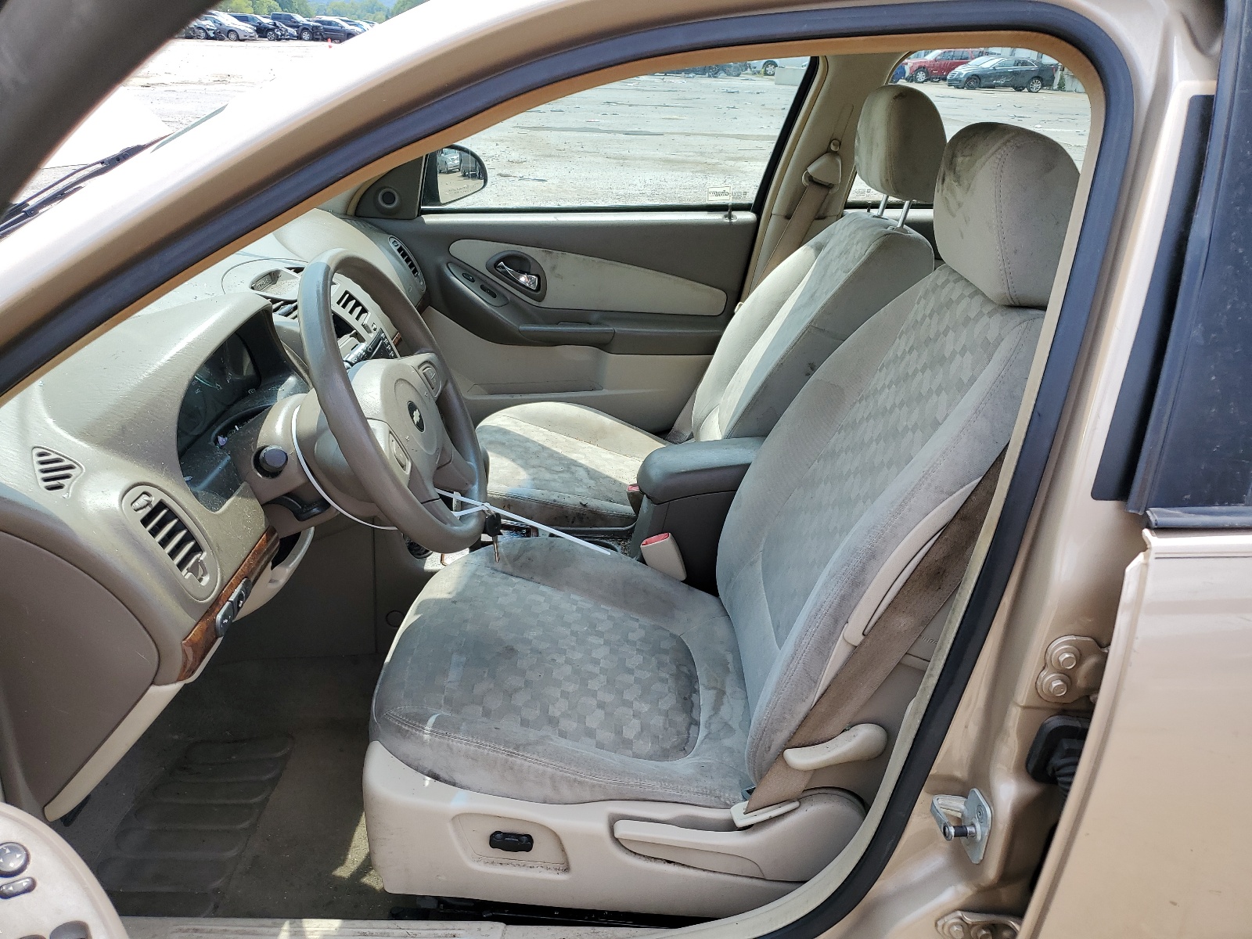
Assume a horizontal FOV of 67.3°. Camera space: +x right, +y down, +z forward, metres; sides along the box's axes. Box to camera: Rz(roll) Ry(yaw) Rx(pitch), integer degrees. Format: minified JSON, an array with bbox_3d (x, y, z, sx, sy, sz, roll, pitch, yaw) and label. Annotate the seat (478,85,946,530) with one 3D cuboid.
[{"bbox_3d":[0.141,-0.272,1.863,0.860,0.940,0.530,2,25,-2],"label":"seat"}]

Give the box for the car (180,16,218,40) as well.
[{"bbox_3d":[-27.801,-28.148,59.637,4.600,1.470,1.800,6,25,8],"label":"car"}]

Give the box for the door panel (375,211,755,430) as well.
[{"bbox_3d":[-0.174,-0.322,2.168,0.930,0.530,0.120,2,25,-2],"label":"door panel"}]

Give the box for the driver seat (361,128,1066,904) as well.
[{"bbox_3d":[0.101,0.040,1.196,0.840,0.940,0.540,2,25,-2],"label":"driver seat"}]

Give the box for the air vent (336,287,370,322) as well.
[{"bbox_3d":[-0.457,-0.268,1.554,0.030,0.054,0.077,-32,22,13],"label":"air vent"}]

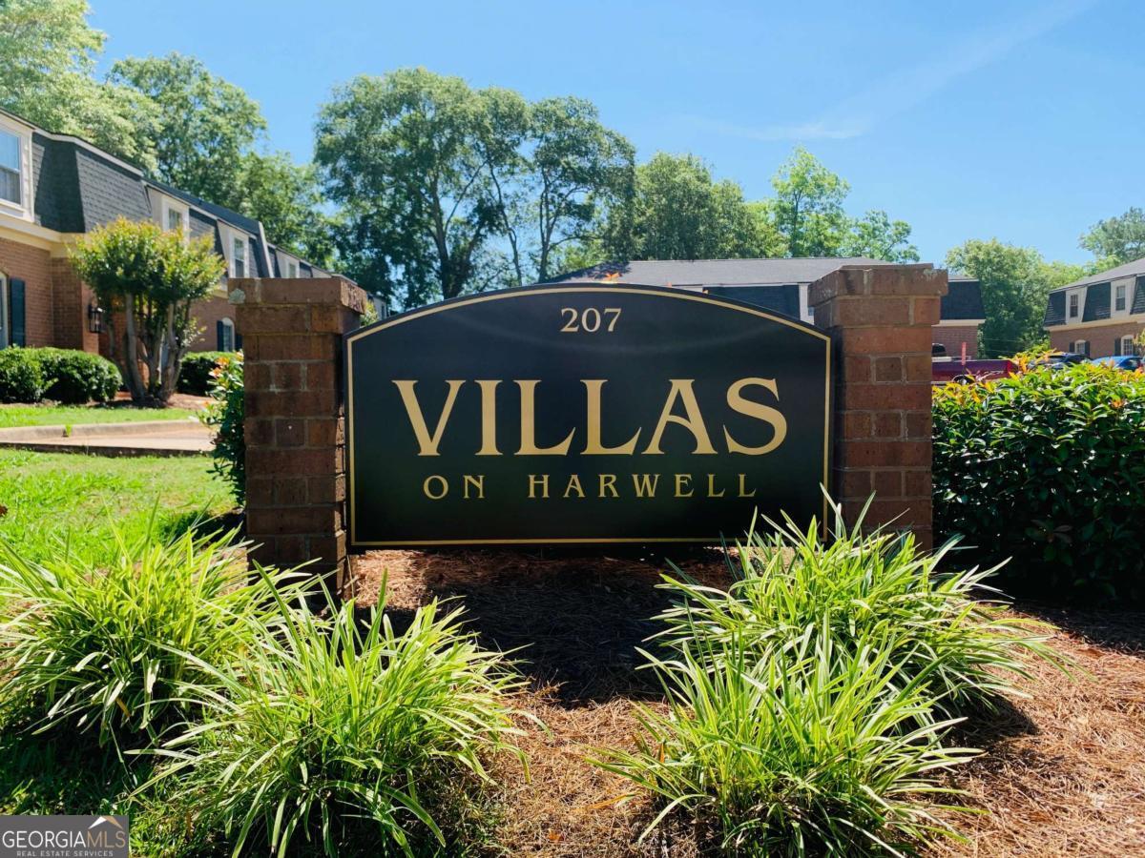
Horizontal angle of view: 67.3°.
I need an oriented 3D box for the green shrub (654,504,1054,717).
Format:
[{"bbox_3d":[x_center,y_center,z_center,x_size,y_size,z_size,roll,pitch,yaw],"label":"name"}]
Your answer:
[{"bbox_3d":[0.718,0.435,2.196,0.990,0.440,0.850,0,2,18],"label":"green shrub"}]

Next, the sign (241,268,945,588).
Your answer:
[{"bbox_3d":[0.057,0.042,3.144,2.468,1.160,0.385,0,2,0],"label":"sign"}]

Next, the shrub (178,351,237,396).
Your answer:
[{"bbox_3d":[-8.005,-1.233,19.011,1.522,0.968,1.522,0,2,0],"label":"shrub"}]

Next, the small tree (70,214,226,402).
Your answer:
[{"bbox_3d":[-7.400,-2.061,14.970,2.665,3.206,2.532,-2,3,-26],"label":"small tree"}]

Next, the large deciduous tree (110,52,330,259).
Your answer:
[{"bbox_3d":[-18.331,-10.442,44.714,11.535,18.045,10.382,-1,3,-22],"label":"large deciduous tree"}]

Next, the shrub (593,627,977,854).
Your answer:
[{"bbox_3d":[0.397,0.507,1.600,0.680,0.350,0.600,0,2,14],"label":"shrub"}]

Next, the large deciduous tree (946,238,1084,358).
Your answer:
[{"bbox_3d":[25.521,-6.619,49.626,8.015,8.661,7.214,1,3,27],"label":"large deciduous tree"}]

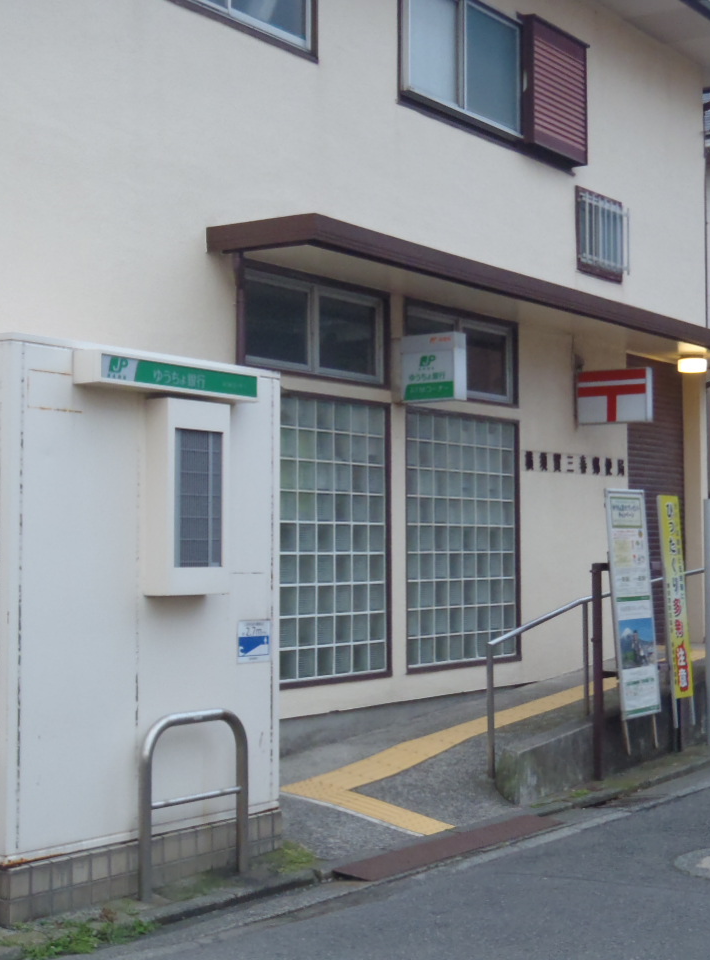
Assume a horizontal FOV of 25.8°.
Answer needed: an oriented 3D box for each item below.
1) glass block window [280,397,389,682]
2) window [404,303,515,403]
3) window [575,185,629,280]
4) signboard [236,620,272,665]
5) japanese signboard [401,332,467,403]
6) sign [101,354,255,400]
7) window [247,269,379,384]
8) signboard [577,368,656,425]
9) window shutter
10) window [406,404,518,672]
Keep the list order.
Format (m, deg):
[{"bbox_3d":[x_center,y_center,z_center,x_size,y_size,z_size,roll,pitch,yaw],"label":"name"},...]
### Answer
[{"bbox_3d":[-0.241,0.390,10.235,0.101,1.865,1.588,-2,-3,36],"label":"glass block window"},{"bbox_3d":[0.816,-0.944,11.729,0.101,0.670,1.613,-2,-3,36],"label":"window"},{"bbox_3d":[2.143,-2.129,13.455,0.120,0.720,0.870,-2,-3,35],"label":"window"},{"bbox_3d":[-0.497,0.812,7.796,0.020,0.217,0.252,-2,-3,36],"label":"signboard"},{"bbox_3d":[0.557,-0.771,10.808,0.424,0.463,0.161,-2,-3,36],"label":"japanese signboard"},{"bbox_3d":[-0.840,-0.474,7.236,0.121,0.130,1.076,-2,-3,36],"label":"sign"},{"bbox_3d":[-0.244,-0.981,10.165,0.100,0.600,1.530,-2,-3,35],"label":"window"},{"bbox_3d":[2.168,-0.679,12.897,0.615,0.446,0.131,-2,-3,36],"label":"signboard"},{"bbox_3d":[1.635,-3.178,12.793,0.151,1.036,0.897,-2,-3,36],"label":"window shutter"},{"bbox_3d":[0.798,0.452,11.588,0.100,1.830,1.620,-2,-3,35],"label":"window"}]

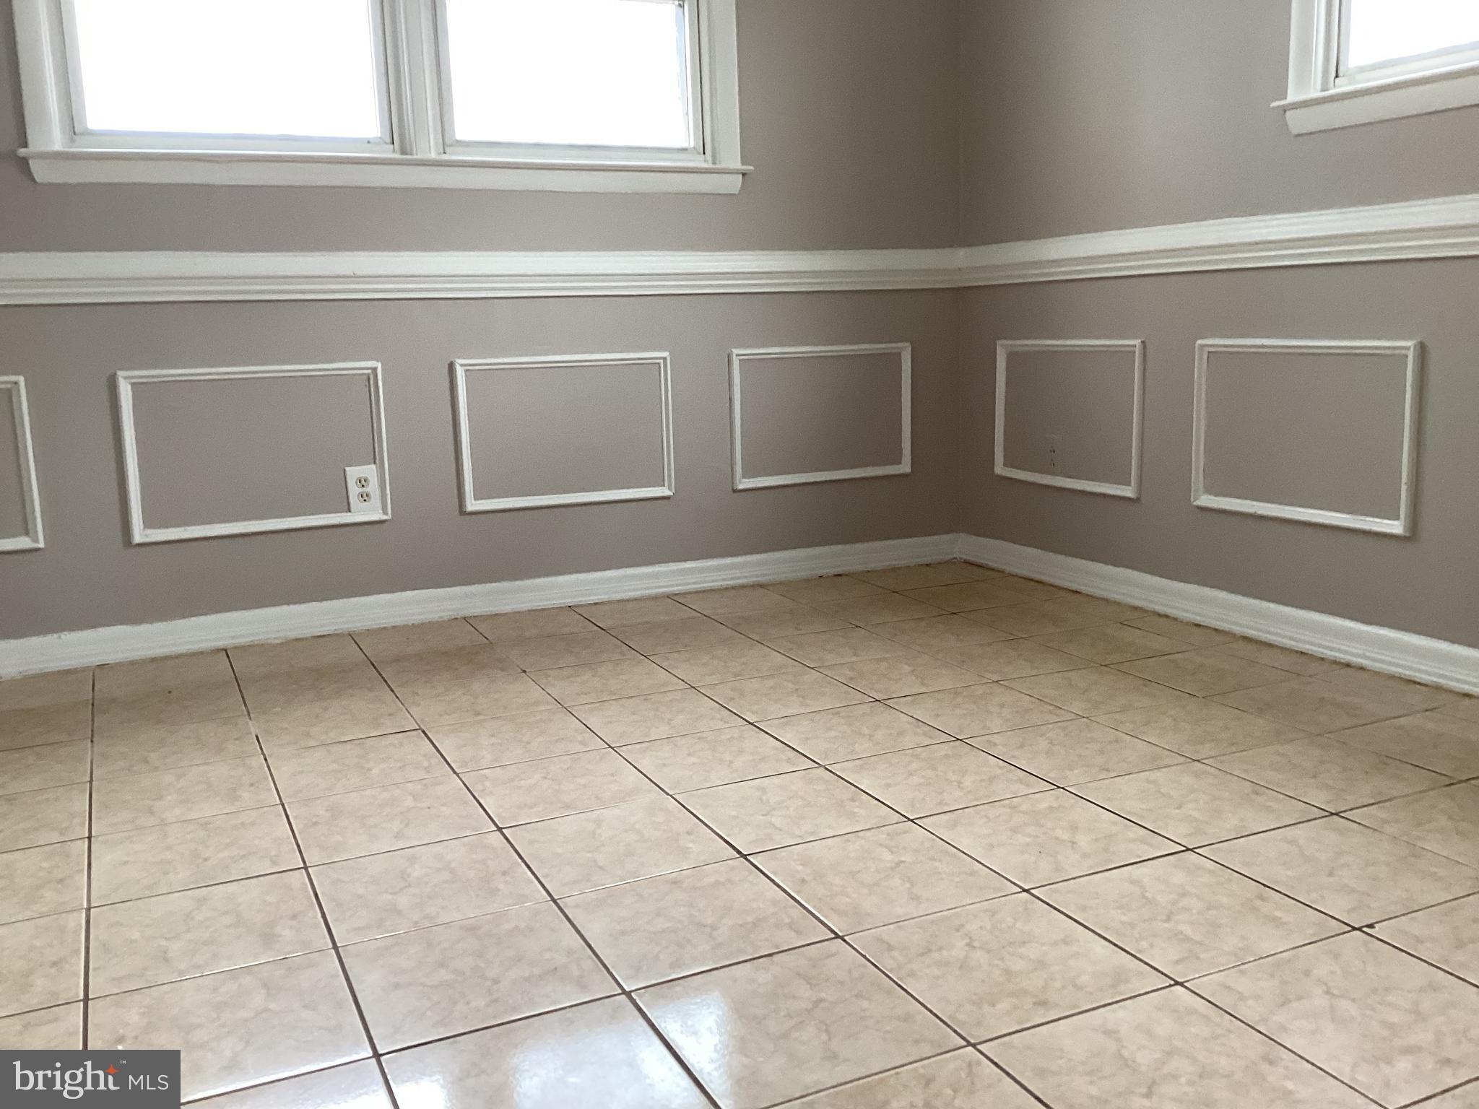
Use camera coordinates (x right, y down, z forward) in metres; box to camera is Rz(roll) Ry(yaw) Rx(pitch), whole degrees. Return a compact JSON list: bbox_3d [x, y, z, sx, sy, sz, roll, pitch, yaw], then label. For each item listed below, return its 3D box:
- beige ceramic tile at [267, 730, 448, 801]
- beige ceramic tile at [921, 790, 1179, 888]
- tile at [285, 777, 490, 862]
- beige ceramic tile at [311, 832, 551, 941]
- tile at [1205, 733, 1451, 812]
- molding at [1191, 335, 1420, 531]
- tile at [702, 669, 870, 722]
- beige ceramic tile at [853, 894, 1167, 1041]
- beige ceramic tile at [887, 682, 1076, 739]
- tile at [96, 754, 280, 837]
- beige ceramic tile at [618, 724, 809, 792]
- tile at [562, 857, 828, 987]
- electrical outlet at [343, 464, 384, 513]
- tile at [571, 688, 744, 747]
[{"bbox_3d":[-0.726,0.403,2.518,0.298,0.010,0.298,-6,11,-24],"label":"beige ceramic tile"},{"bbox_3d":[0.484,0.447,2.090,0.301,0.012,0.301,-6,11,-24],"label":"beige ceramic tile"},{"bbox_3d":[-0.600,0.450,2.256,0.301,0.012,0.301,-6,11,-24],"label":"tile"},{"bbox_3d":[-0.469,0.493,1.978,0.297,0.010,0.297,-6,11,-24],"label":"beige ceramic tile"},{"bbox_3d":[1.031,0.384,2.332,0.297,0.010,0.297,-6,11,-24],"label":"tile"},{"bbox_3d":[1.290,-0.288,3.093,0.020,0.417,0.642,-6,11,-24],"label":"molding"},{"bbox_3d":[0.096,0.310,2.895,0.298,0.010,0.298,-6,11,-24],"label":"tile"},{"bbox_3d":[0.338,0.522,1.687,0.298,0.010,0.298,-6,11,-24],"label":"beige ceramic tile"},{"bbox_3d":[0.501,0.326,2.759,0.301,0.012,0.301,-6,11,-24],"label":"beige ceramic tile"},{"bbox_3d":[-1.004,0.436,2.402,0.301,0.012,0.301,-6,11,-24],"label":"tile"},{"bbox_3d":[-0.050,0.388,2.507,0.301,0.012,0.301,-6,11,-24],"label":"beige ceramic tile"},{"bbox_3d":[-0.066,0.507,1.832,0.297,0.010,0.297,-6,11,-24],"label":"tile"},{"bbox_3d":[-1.013,-0.174,3.575,0.077,0.122,0.010,-9,12,-23],"label":"electrical outlet"},{"bbox_3d":[-0.178,0.341,2.769,0.298,0.010,0.298,-6,11,-24],"label":"tile"}]

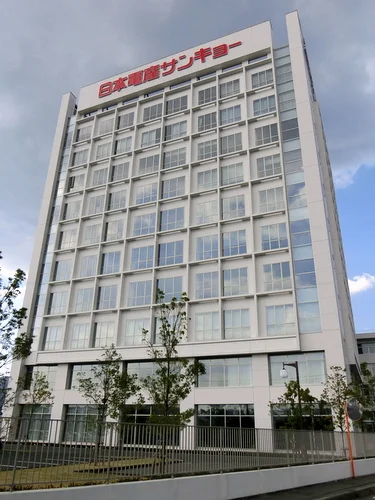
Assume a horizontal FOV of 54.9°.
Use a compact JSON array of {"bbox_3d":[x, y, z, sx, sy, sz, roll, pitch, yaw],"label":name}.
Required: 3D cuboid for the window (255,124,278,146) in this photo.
[{"bbox_3d":[8.690,-12.513,39.494,2.400,2.450,0.150,-8,-25,21],"label":"window"}]

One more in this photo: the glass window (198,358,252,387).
[{"bbox_3d":[3.149,10.473,30.941,4.980,2.410,0.200,-8,-24,22],"label":"glass window"}]

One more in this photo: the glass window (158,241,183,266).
[{"bbox_3d":[-1.725,0.455,37.463,2.960,2.670,0.200,-8,-24,22],"label":"glass window"}]

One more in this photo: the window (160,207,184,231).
[{"bbox_3d":[-1.623,-3.172,38.946,2.900,2.670,0.200,-8,-24,22],"label":"window"}]

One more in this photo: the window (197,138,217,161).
[{"bbox_3d":[2.421,-11.638,42.364,2.520,2.690,0.200,-9,-25,22],"label":"window"}]

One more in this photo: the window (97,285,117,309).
[{"bbox_3d":[-8.778,5.270,39.660,2.490,2.630,0.150,-8,-25,21],"label":"window"}]

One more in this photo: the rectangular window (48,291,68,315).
[{"bbox_3d":[-14.722,6.101,41.191,2.630,2.570,0.200,-8,-24,22],"label":"rectangular window"}]

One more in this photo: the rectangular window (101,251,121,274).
[{"bbox_3d":[-8.497,1.526,40.195,2.430,2.590,0.200,-8,-24,22],"label":"rectangular window"}]

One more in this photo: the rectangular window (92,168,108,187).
[{"bbox_3d":[-11.482,-9.558,47.984,2.510,2.740,0.200,-9,-25,22],"label":"rectangular window"}]

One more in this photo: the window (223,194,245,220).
[{"bbox_3d":[4.551,-4.283,36.241,2.409,2.528,0.150,-9,-25,22],"label":"window"}]

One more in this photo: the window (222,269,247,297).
[{"bbox_3d":[4.638,3.107,34.919,2.460,2.690,0.200,-9,-25,22],"label":"window"}]

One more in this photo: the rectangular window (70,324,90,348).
[{"bbox_3d":[-11.184,8.857,37.948,2.409,2.528,0.150,-9,-25,22],"label":"rectangular window"}]

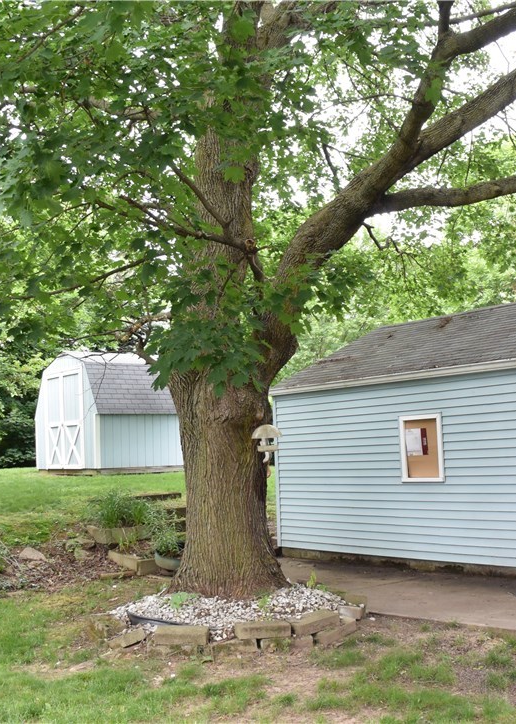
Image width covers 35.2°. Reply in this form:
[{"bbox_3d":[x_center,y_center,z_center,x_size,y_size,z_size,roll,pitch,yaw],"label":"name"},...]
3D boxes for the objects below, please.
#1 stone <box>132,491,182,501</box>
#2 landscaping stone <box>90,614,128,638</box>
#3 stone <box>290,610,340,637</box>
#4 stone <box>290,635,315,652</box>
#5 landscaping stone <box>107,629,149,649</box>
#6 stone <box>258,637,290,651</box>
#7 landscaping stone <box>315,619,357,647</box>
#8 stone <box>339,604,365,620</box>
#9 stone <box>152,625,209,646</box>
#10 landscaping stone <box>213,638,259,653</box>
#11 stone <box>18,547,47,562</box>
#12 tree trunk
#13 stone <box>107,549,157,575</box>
[{"bbox_3d":[-1.580,2.114,12.800,0.850,0.120,0.280,3,-8,-41],"label":"stone"},{"bbox_3d":[-1.294,2.287,7.050,0.290,0.130,0.220,-6,-7,30],"label":"landscaping stone"},{"bbox_3d":[0.424,2.056,6.430,0.415,0.095,0.190,2,-8,-36],"label":"stone"},{"bbox_3d":[0.356,2.263,6.550,0.210,0.110,0.200,-2,-6,-6],"label":"stone"},{"bbox_3d":[-1.072,2.291,6.750,0.330,0.100,0.200,-17,0,20],"label":"landscaping stone"},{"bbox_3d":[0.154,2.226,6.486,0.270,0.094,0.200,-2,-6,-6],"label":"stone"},{"bbox_3d":[0.648,2.222,6.700,0.200,0.120,0.400,-9,-8,43],"label":"landscaping stone"},{"bbox_3d":[0.837,2.213,7.200,0.220,0.110,0.210,-5,-6,17],"label":"stone"},{"bbox_3d":[-0.592,2.143,6.368,0.405,0.096,0.196,-3,-6,3],"label":"stone"},{"bbox_3d":[-0.197,2.245,6.479,0.360,0.092,0.200,-2,-6,-10],"label":"landscaping stone"},{"bbox_3d":[-2.880,2.458,10.400,0.360,0.190,0.250,-1,-7,-20],"label":"stone"},{"bbox_3d":[-0.304,1.209,8.250,1.130,2.200,1.080,-3,-6,0],"label":"tree trunk"},{"bbox_3d":[-1.618,2.554,10.450,0.430,0.190,0.720,-1,-6,-21],"label":"stone"}]

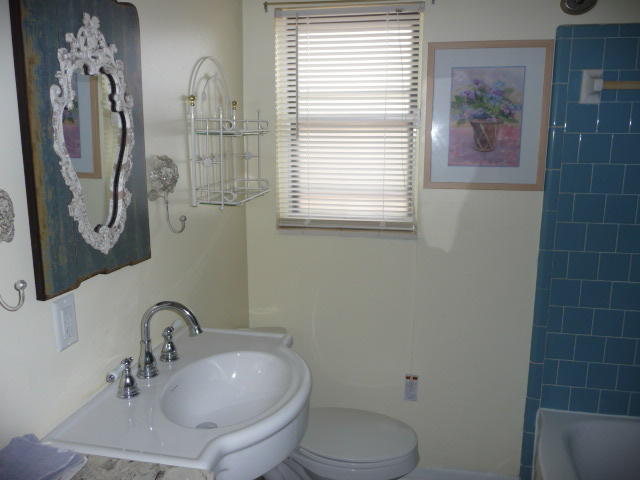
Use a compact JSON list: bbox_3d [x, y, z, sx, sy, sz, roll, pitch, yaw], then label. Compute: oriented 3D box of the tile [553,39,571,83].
[{"bbox_3d":[0.869,-0.640,1.858,0.051,0.152,0.015,2,10,10],"label":"tile"}]

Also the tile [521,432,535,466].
[{"bbox_3d":[0.863,0.861,2.132,0.051,0.152,0.015,2,10,10],"label":"tile"}]

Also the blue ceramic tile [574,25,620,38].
[{"bbox_3d":[0.978,-0.739,1.839,0.152,0.045,0.013,2,10,10],"label":"blue ceramic tile"}]

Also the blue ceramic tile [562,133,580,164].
[{"bbox_3d":[0.922,-0.336,1.906,0.053,0.108,0.010,2,11,9],"label":"blue ceramic tile"}]

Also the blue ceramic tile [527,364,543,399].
[{"bbox_3d":[0.865,0.564,2.081,0.051,0.152,0.010,2,11,9],"label":"blue ceramic tile"}]

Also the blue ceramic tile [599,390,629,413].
[{"bbox_3d":[1.158,0.643,2.039,0.108,0.108,0.010,2,10,10],"label":"blue ceramic tile"}]

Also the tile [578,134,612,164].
[{"bbox_3d":[1.003,-0.334,1.893,0.108,0.108,0.010,2,11,9],"label":"tile"}]

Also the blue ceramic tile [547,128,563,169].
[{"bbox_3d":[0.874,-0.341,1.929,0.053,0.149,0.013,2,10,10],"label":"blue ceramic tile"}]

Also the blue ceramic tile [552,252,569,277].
[{"bbox_3d":[0.920,0.094,1.985,0.053,0.108,0.010,2,11,9],"label":"blue ceramic tile"}]

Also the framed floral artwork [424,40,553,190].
[{"bbox_3d":[0.620,-0.457,1.933,0.439,0.538,0.022,2,10,10],"label":"framed floral artwork"}]

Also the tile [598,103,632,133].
[{"bbox_3d":[1.058,-0.439,1.864,0.108,0.108,0.010,2,11,9],"label":"tile"}]

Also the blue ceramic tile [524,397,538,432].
[{"bbox_3d":[0.860,0.713,2.105,0.051,0.152,0.010,2,10,9],"label":"blue ceramic tile"}]

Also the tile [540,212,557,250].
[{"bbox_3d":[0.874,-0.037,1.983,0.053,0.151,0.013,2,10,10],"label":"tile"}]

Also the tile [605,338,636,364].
[{"bbox_3d":[1.160,0.426,2.002,0.108,0.108,0.010,2,10,9],"label":"tile"}]

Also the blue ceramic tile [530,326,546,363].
[{"bbox_3d":[0.866,0.414,2.053,0.051,0.152,0.010,2,11,9],"label":"blue ceramic tile"}]

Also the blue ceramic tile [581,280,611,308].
[{"bbox_3d":[1.060,0.209,1.990,0.107,0.108,0.010,2,10,10],"label":"blue ceramic tile"}]

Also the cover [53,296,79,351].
[{"bbox_3d":[-0.502,0.160,1.026,0.007,0.109,0.068,2,10,9],"label":"cover"}]

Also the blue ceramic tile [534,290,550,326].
[{"bbox_3d":[0.866,0.264,2.026,0.051,0.152,0.010,2,11,9],"label":"blue ceramic tile"}]

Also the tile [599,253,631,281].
[{"bbox_3d":[1.108,0.103,1.949,0.108,0.108,0.010,2,10,10],"label":"tile"}]

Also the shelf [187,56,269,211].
[{"bbox_3d":[-0.288,-0.364,1.745,0.154,0.478,0.405,2,10,9],"label":"shelf"}]

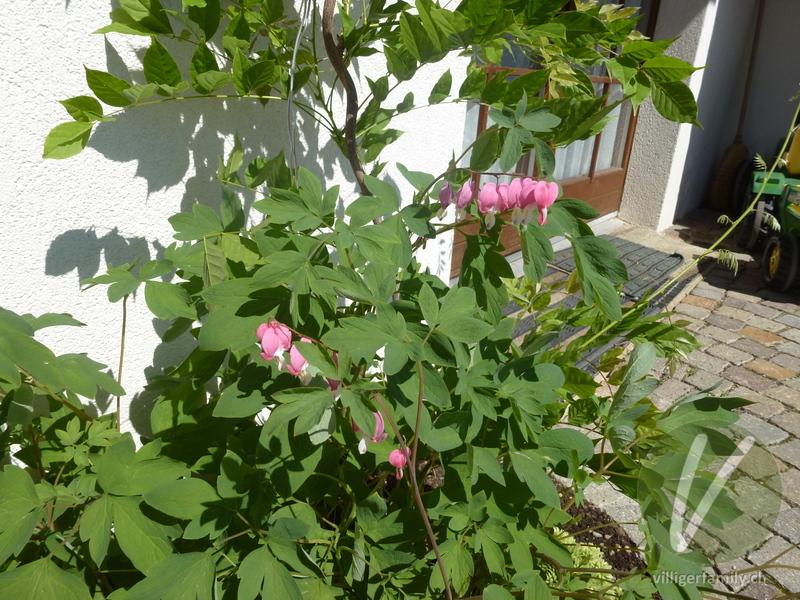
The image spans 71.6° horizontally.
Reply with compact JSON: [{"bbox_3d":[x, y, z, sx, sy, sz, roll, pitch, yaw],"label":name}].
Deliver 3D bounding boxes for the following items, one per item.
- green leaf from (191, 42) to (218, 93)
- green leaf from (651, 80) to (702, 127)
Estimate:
[{"bbox_3d":[-0.289,-0.345,0.820,0.044,0.076,0.030,-8,23,-26],"label":"green leaf"},{"bbox_3d":[0.367,-0.262,0.740,0.066,0.062,0.030,12,23,22],"label":"green leaf"}]

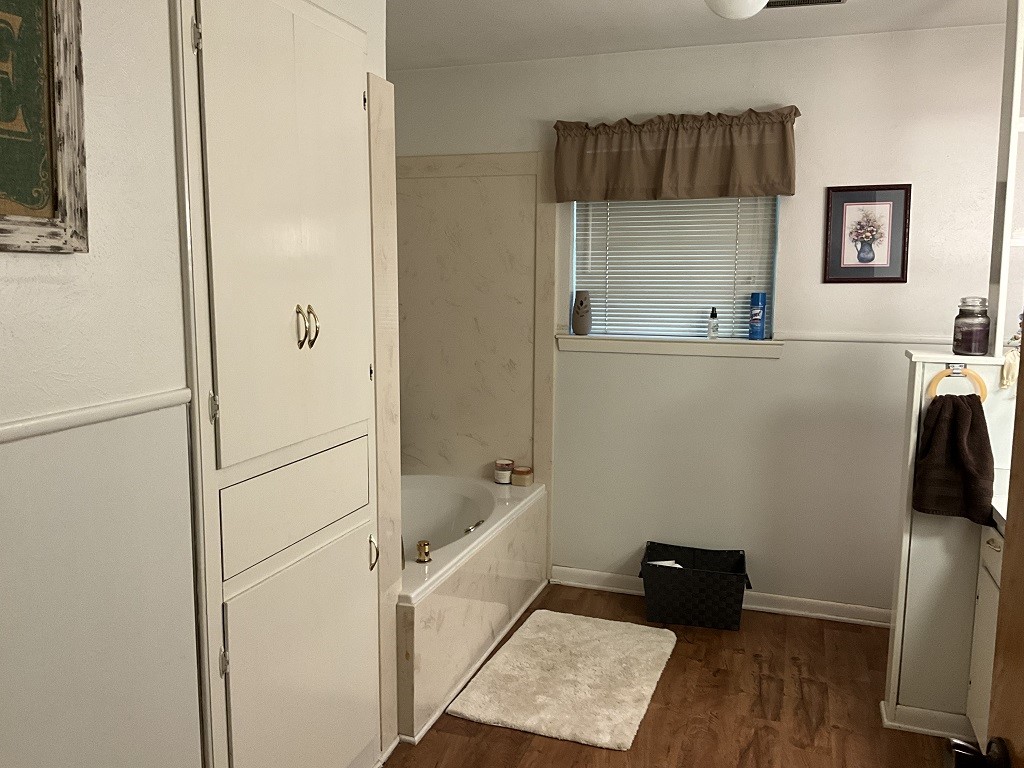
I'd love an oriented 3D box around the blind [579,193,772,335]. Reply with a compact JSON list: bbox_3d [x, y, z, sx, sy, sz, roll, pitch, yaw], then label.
[{"bbox_3d":[0.713,-0.601,3.830,0.885,0.770,0.040,3,8,18],"label":"blind"}]

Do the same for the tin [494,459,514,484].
[{"bbox_3d":[-0.037,0.415,4.052,0.087,0.101,0.087,0,8,0],"label":"tin"}]

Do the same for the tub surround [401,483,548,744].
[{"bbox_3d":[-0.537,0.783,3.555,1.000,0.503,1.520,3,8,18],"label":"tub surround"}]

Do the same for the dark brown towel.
[{"bbox_3d":[1.375,0.233,2.656,0.220,0.405,0.080,3,8,18],"label":"dark brown towel"}]

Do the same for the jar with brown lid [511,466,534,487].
[{"bbox_3d":[0.051,0.432,4.017,0.082,0.077,0.082,3,8,18],"label":"jar with brown lid"}]

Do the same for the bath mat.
[{"bbox_3d":[0.231,1.073,3.243,0.620,0.025,0.920,3,8,18],"label":"bath mat"}]

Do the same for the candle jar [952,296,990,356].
[{"bbox_3d":[1.450,-0.181,2.698,0.105,0.177,0.105,-3,8,-24],"label":"candle jar"}]

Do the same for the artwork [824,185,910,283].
[{"bbox_3d":[1.442,-0.606,3.490,0.322,0.390,0.020,3,8,18],"label":"artwork"}]

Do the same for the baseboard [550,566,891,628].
[{"bbox_3d":[0.916,0.958,3.894,1.530,0.085,0.022,3,8,18],"label":"baseboard"}]

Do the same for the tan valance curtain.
[{"bbox_3d":[0.679,-0.965,3.670,1.030,0.345,0.090,3,8,18],"label":"tan valance curtain"}]

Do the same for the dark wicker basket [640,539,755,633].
[{"bbox_3d":[0.790,0.884,3.730,0.465,0.275,0.300,2,8,14],"label":"dark wicker basket"}]

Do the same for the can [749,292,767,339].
[{"bbox_3d":[1.063,-0.290,3.709,0.067,0.200,0.067,4,9,25],"label":"can"}]

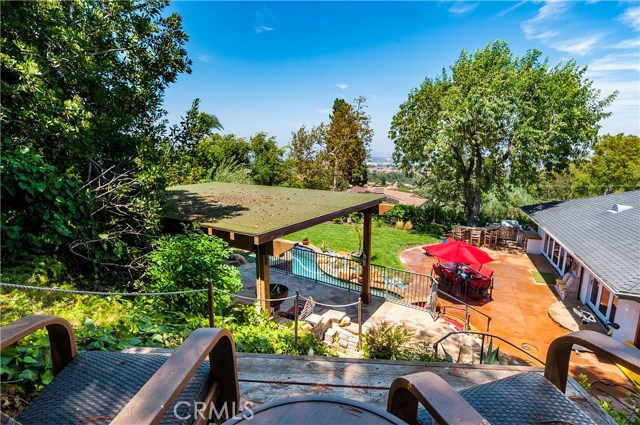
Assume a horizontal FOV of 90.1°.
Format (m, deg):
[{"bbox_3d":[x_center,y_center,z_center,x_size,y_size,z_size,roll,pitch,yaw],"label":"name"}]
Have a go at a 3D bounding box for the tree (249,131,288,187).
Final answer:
[{"bbox_3d":[-4.650,-3.115,28.922,3.800,8.050,3.800,-2,11,-9],"label":"tree"}]

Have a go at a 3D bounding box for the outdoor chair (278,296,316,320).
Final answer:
[{"bbox_3d":[-0.699,2.909,9.975,0.950,0.800,0.720,7,13,32],"label":"outdoor chair"}]

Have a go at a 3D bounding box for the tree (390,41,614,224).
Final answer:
[{"bbox_3d":[12.400,-5.018,23.477,14.200,13.800,13.200,5,12,27],"label":"tree"}]

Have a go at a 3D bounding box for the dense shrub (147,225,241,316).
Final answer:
[{"bbox_3d":[-2.060,1.020,5.594,1.550,1.630,1.450,-4,11,-21],"label":"dense shrub"}]

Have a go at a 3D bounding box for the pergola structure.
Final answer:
[{"bbox_3d":[-2.587,1.405,9.916,7.600,3.778,5.600,7,13,32],"label":"pergola structure"}]

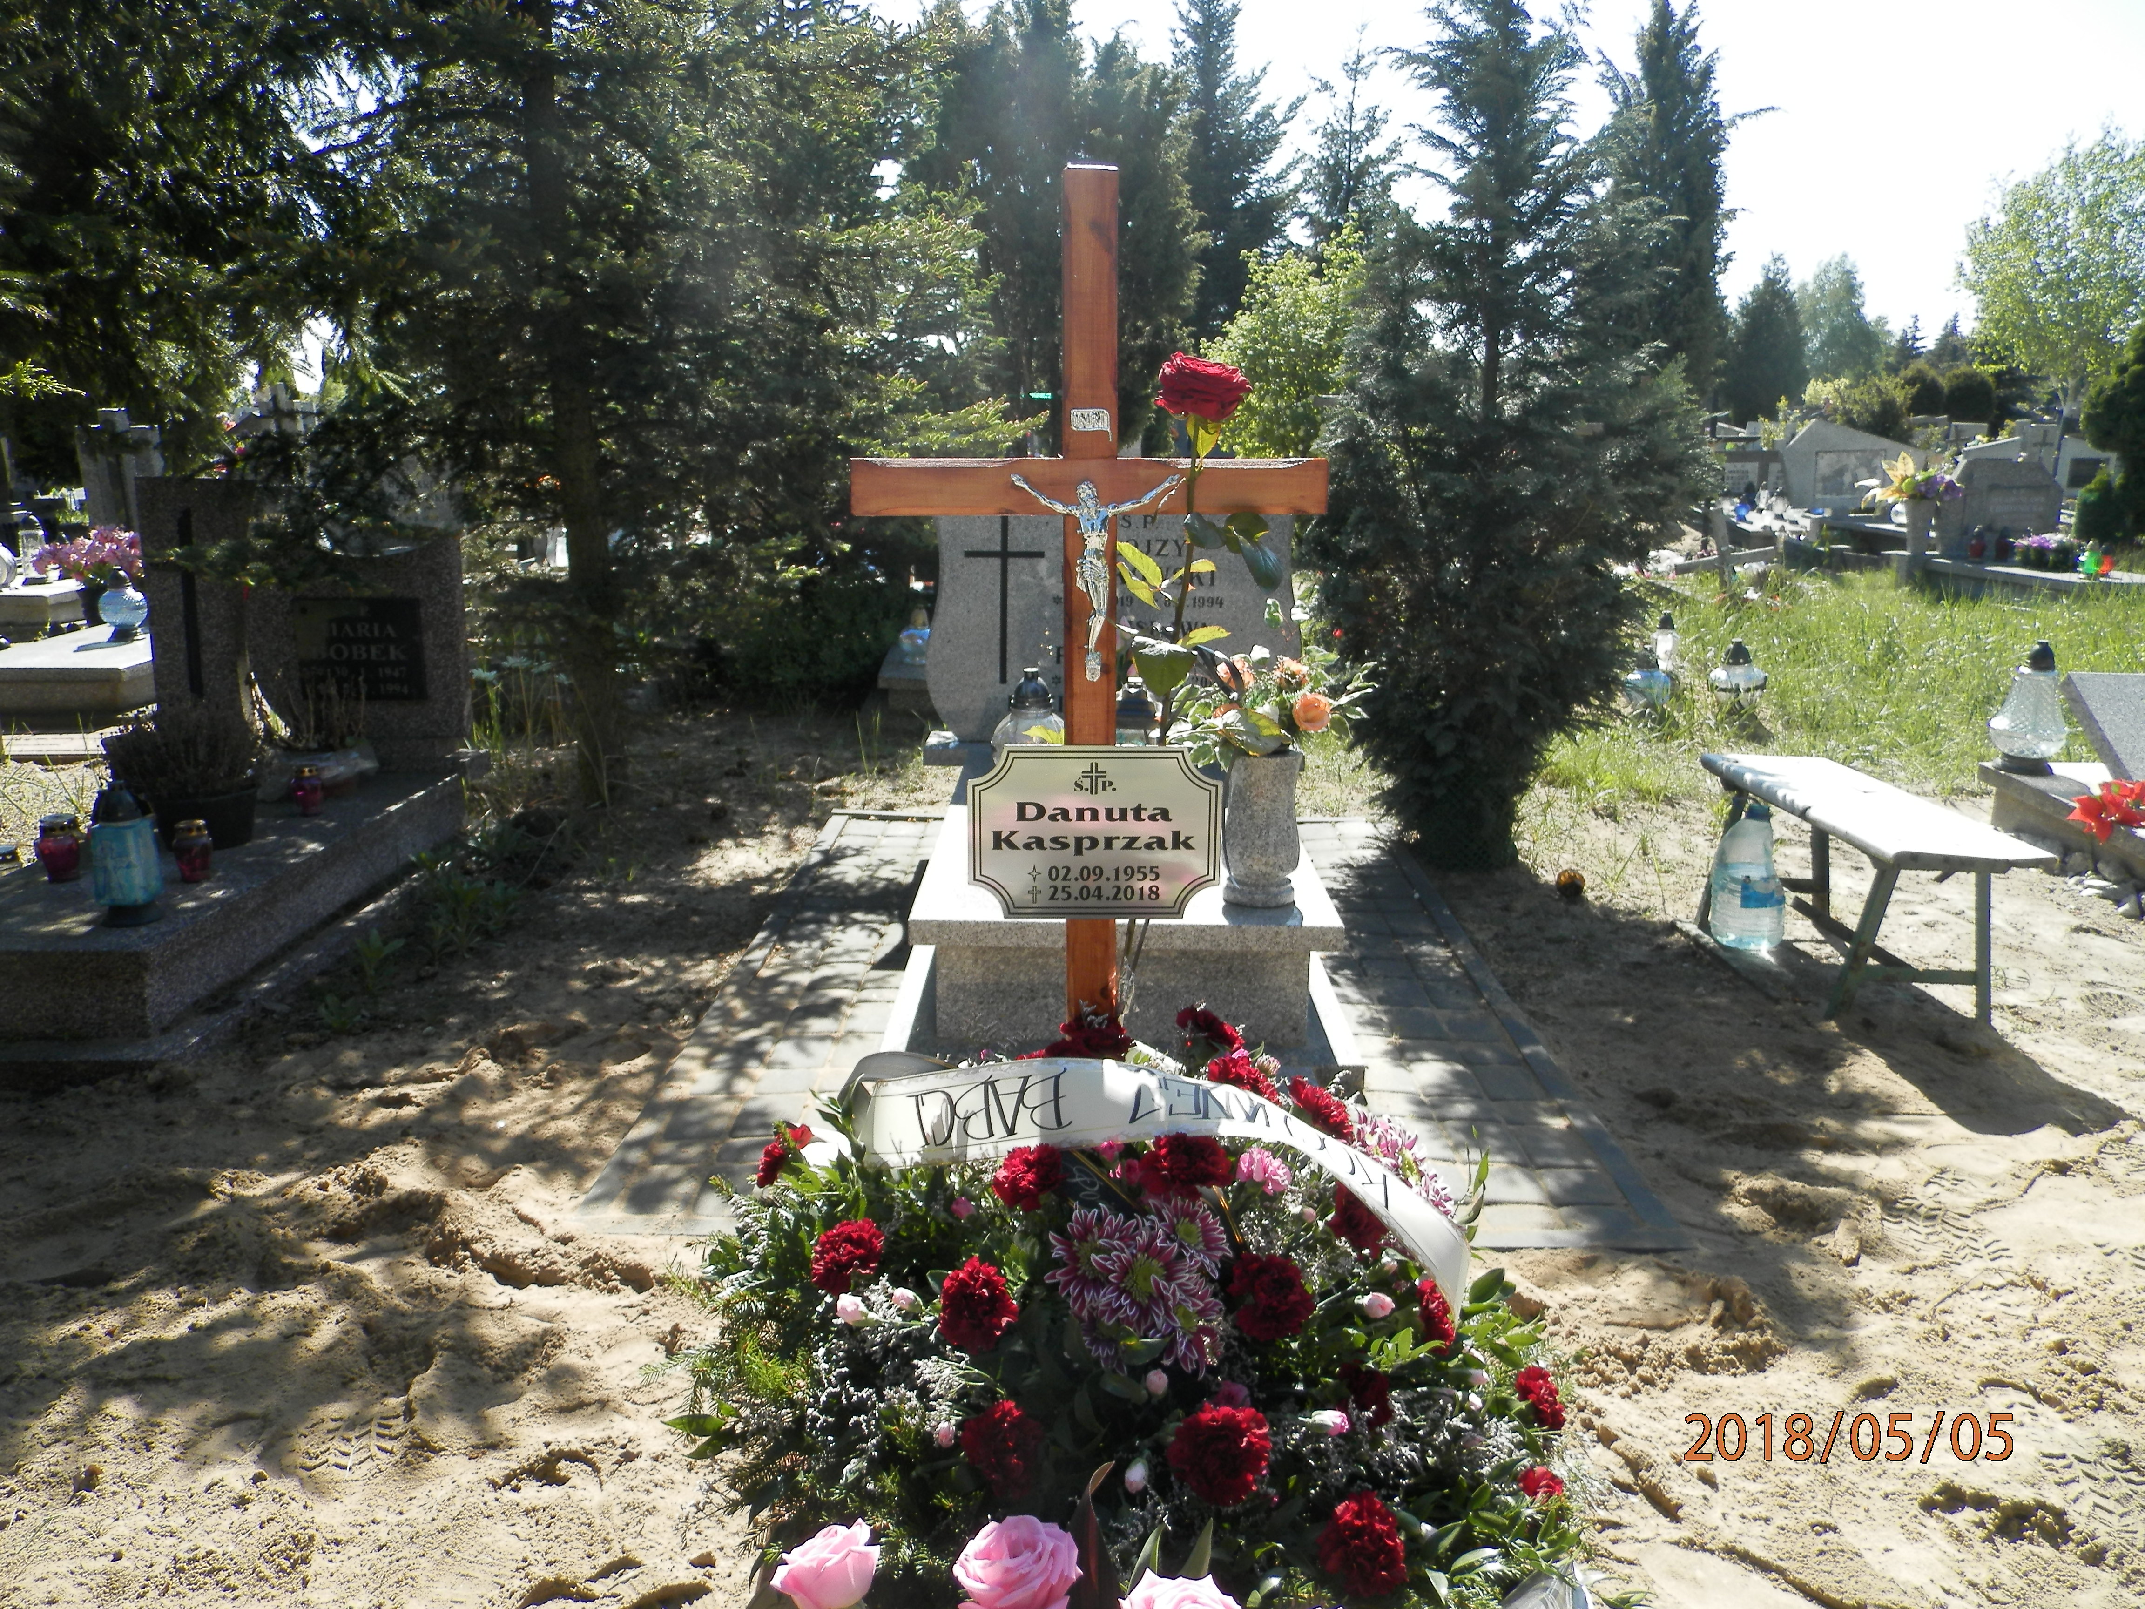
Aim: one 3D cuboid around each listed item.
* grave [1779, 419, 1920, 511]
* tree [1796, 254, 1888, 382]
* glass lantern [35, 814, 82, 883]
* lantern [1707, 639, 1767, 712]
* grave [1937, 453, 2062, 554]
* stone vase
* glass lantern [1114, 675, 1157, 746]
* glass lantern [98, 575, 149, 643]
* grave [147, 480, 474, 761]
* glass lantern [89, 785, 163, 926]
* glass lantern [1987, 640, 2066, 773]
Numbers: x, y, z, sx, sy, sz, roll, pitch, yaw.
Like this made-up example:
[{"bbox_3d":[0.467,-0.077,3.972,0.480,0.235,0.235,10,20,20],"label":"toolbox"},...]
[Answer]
[{"bbox_3d":[5.771,-2.503,11.443,1.080,0.700,0.180,-3,15,-12],"label":"grave"},{"bbox_3d":[27.050,-15.960,54.500,3.200,6.700,3.200,0,14,0],"label":"tree"},{"bbox_3d":[-2.304,0.094,3.520,0.103,0.150,0.103,0,14,0],"label":"glass lantern"},{"bbox_3d":[2.438,-0.457,5.676,0.195,0.275,0.180,0,15,0],"label":"lantern"},{"bbox_3d":[5.990,-1.930,9.990,0.800,0.620,0.150,-3,15,-11],"label":"grave"},{"bbox_3d":[0.381,0.046,3.094,0.155,0.305,0.155,0,15,0],"label":"stone vase"},{"bbox_3d":[0.162,-0.189,3.937,0.115,0.270,0.115,0,14,0],"label":"glass lantern"},{"bbox_3d":[-3.789,-0.787,6.182,0.172,0.258,0.172,0,15,0],"label":"glass lantern"},{"bbox_3d":[-2.235,-0.538,4.585,0.870,0.850,0.160,0,14,-1],"label":"grave"},{"bbox_3d":[-1.925,0.096,3.144,0.127,0.282,0.127,0,15,0],"label":"glass lantern"},{"bbox_3d":[2.790,-0.288,4.505,0.224,0.374,0.224,0,14,0],"label":"glass lantern"}]

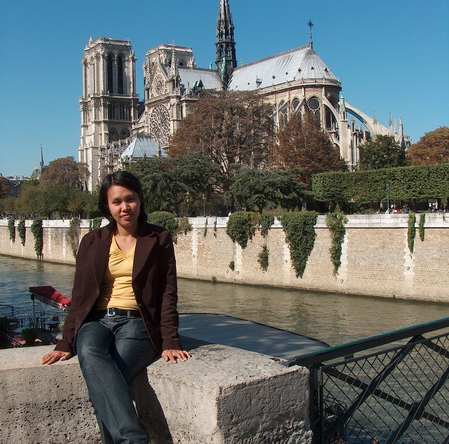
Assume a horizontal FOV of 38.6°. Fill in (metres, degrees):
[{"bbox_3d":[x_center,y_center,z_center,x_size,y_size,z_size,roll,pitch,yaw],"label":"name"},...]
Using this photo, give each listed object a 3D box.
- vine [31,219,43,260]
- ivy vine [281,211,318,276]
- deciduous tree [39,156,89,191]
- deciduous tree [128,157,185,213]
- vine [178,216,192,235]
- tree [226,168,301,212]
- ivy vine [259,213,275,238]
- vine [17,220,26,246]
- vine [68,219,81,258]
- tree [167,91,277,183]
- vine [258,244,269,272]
[{"bbox_3d":[-41.835,3.626,142.559,1.000,8.760,3.750,-3,2,-36],"label":"vine"},{"bbox_3d":[9.330,2.870,80.114,0.800,8.013,5.226,-3,2,-42],"label":"ivy vine"},{"bbox_3d":[-44.722,-9.028,178.000,14.000,18.500,13.500,0,0,0],"label":"deciduous tree"},{"bbox_3d":[-12.562,-5.653,115.000,10.800,11.800,10.500,0,0,0],"label":"deciduous tree"},{"bbox_3d":[-5.942,0.529,97.479,0.500,2.689,2.699,-3,2,-41],"label":"vine"},{"bbox_3d":[6.480,-4.398,104.110,12.659,8.578,12.659,-2,1,0],"label":"tree"},{"bbox_3d":[5.080,0.302,77.500,0.600,2.900,2.100,0,0,-42],"label":"ivy vine"},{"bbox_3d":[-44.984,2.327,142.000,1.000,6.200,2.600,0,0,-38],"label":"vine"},{"bbox_3d":[-29.597,3.221,126.403,0.800,7.780,3.047,-3,2,-38],"label":"vine"},{"bbox_3d":[-0.141,-12.816,123.320,20.346,24.873,20.346,-2,1,0],"label":"tree"},{"bbox_3d":[4.717,4.414,77.500,0.400,3.400,1.300,0,0,-42],"label":"vine"}]

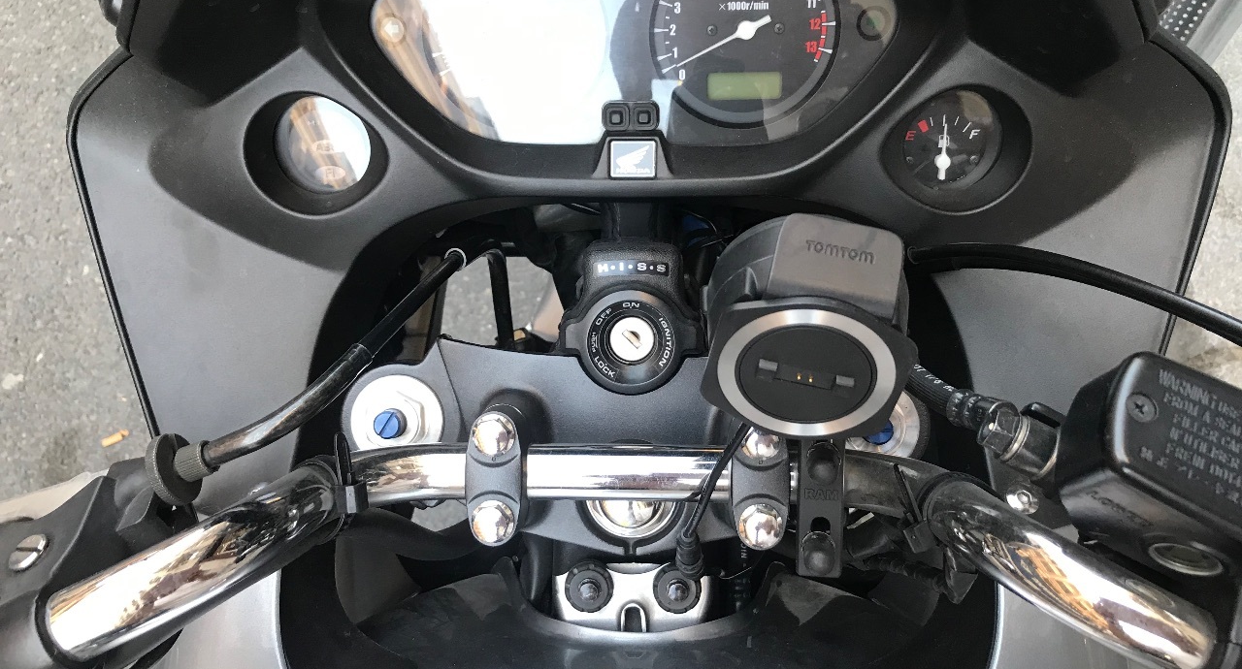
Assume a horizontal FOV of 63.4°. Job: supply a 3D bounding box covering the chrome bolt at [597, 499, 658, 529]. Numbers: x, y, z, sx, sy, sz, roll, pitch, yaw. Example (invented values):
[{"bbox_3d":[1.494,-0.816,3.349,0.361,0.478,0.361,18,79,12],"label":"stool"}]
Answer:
[{"bbox_3d":[0.004,0.072,0.443,0.029,0.013,0.029,0,86,0],"label":"chrome bolt"}]

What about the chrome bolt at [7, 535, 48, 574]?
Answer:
[{"bbox_3d":[-0.165,0.061,0.280,0.013,0.004,0.013,0,48,31],"label":"chrome bolt"}]

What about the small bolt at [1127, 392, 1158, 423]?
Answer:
[{"bbox_3d":[0.131,0.018,0.253,0.008,0.003,0.008,0,63,-3],"label":"small bolt"}]

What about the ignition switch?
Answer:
[{"bbox_3d":[0.005,-0.006,0.456,0.063,0.045,0.067,0,86,0],"label":"ignition switch"}]

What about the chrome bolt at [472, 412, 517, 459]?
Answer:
[{"bbox_3d":[-0.049,0.039,0.389,0.017,0.009,0.017,0,86,0],"label":"chrome bolt"}]

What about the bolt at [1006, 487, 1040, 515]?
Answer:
[{"bbox_3d":[0.132,0.055,0.330,0.011,0.005,0.011,0,52,-1],"label":"bolt"}]

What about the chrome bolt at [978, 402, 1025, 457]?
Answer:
[{"bbox_3d":[0.112,0.028,0.296,0.013,0.015,0.015,30,90,8],"label":"chrome bolt"}]

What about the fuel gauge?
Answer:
[{"bbox_3d":[0.164,-0.100,0.508,0.050,0.028,0.050,1,106,3],"label":"fuel gauge"}]

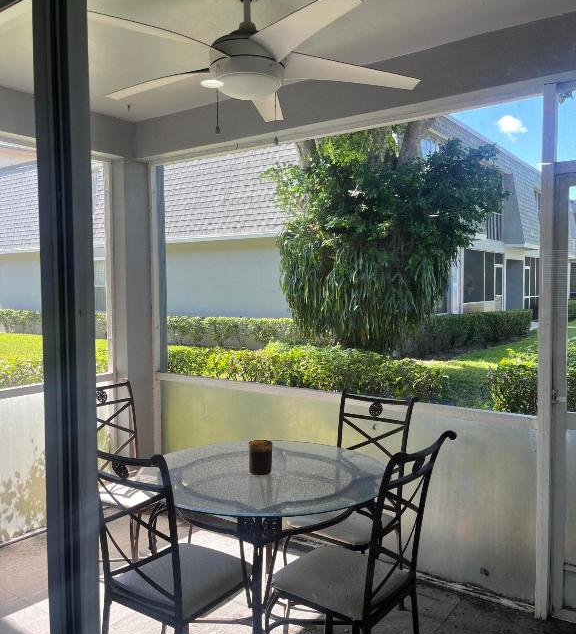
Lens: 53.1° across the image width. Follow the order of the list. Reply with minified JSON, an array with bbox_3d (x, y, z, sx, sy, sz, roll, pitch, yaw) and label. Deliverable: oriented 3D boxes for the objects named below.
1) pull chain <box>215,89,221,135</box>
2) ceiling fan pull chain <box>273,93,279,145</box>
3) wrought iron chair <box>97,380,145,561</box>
[{"bbox_3d":[-0.269,-0.792,2.222,0.014,0.176,0.014,2,4,35],"label":"pull chain"},{"bbox_3d":[-0.046,-0.765,2.222,0.014,0.205,0.014,2,4,35],"label":"ceiling fan pull chain"},{"bbox_3d":[-0.799,0.849,2.950,0.531,0.999,0.411,2,4,32],"label":"wrought iron chair"}]

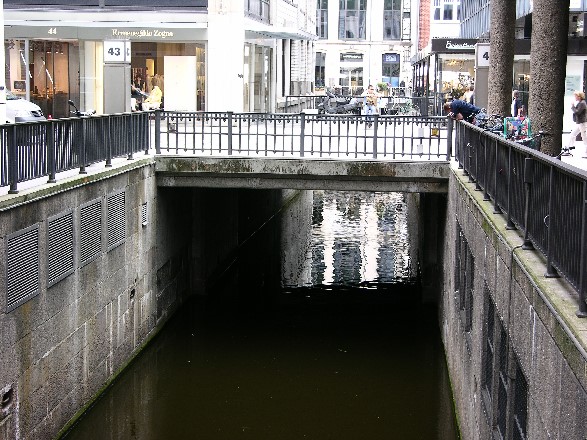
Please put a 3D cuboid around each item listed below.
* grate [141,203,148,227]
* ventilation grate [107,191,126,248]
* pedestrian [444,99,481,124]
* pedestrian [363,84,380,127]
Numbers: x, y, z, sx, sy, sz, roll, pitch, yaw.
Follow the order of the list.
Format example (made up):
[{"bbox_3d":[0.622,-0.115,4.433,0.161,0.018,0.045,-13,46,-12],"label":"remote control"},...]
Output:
[{"bbox_3d":[-3.389,-0.121,27.226,0.090,0.490,0.610,1,6,4],"label":"grate"},{"bbox_3d":[-3.617,0.001,24.298,0.060,1.140,1.770,1,6,4],"label":"ventilation grate"},{"bbox_3d":[3.747,-1.909,25.723,0.930,1.400,0.550,0,6,-3],"label":"pedestrian"},{"bbox_3d":[3.207,-4.679,48.800,0.680,1.760,0.420,0,6,-7],"label":"pedestrian"}]

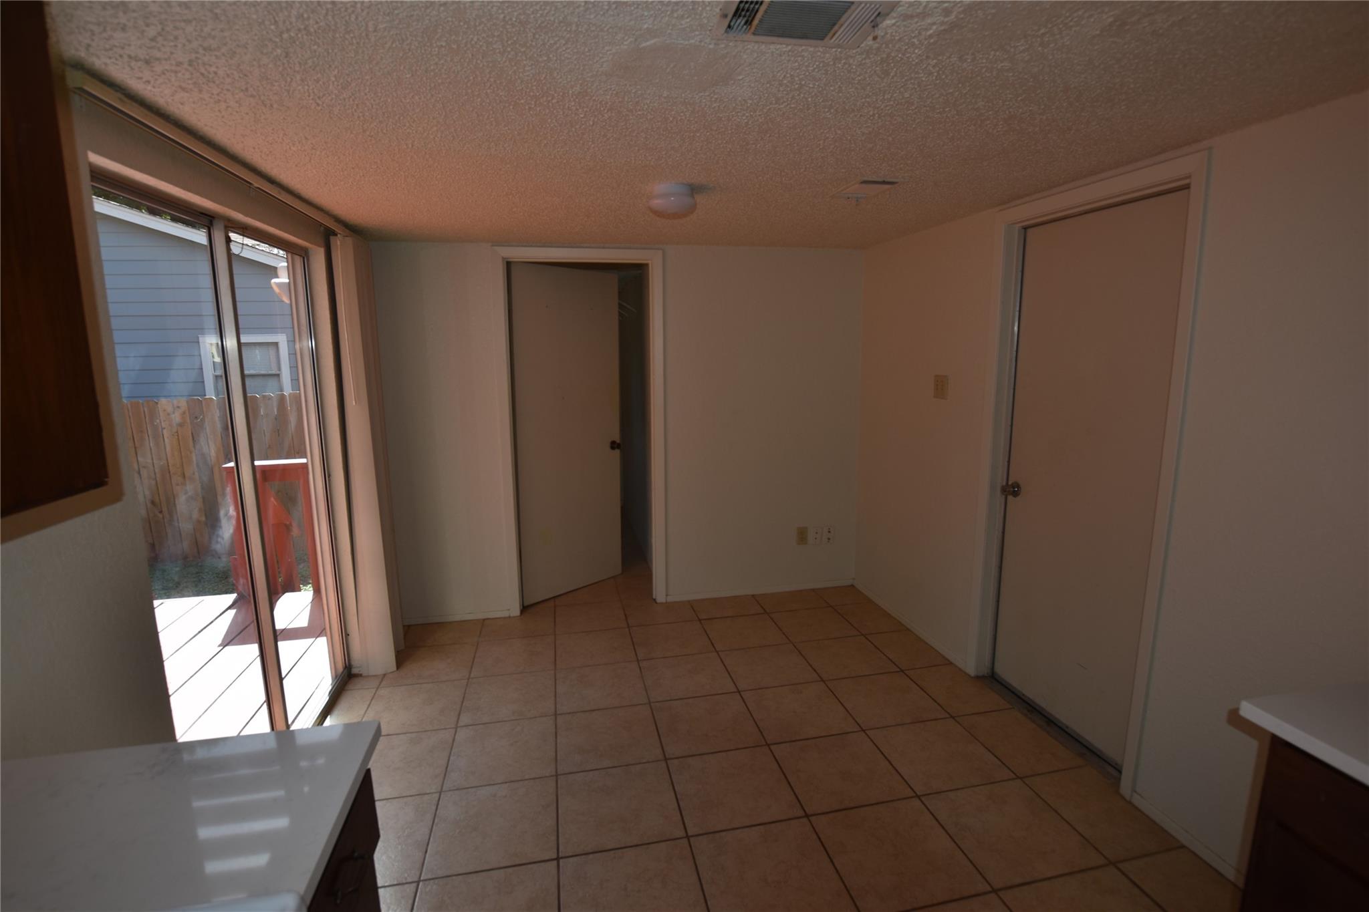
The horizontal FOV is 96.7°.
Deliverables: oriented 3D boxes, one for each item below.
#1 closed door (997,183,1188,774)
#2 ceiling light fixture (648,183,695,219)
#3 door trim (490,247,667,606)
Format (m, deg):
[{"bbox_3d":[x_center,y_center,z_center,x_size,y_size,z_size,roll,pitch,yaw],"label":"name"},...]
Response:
[{"bbox_3d":[1.554,0.101,2.376,0.050,2.032,0.743,-3,10,-12],"label":"closed door"},{"bbox_3d":[-0.044,-0.944,2.276,0.180,0.109,0.180,-1,10,0],"label":"ceiling light fixture"},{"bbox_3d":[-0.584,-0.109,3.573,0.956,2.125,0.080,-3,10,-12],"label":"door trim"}]

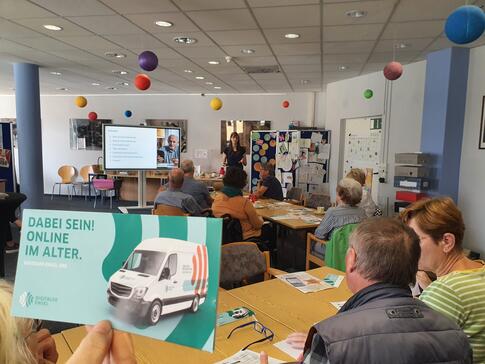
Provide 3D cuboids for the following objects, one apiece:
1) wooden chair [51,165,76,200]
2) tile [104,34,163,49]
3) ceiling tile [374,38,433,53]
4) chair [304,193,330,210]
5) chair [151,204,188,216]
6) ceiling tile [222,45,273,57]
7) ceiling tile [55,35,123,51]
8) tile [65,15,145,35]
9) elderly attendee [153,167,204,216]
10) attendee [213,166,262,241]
[{"bbox_3d":[-4.431,0.020,9.044,0.500,0.800,0.500,0,6,-13],"label":"wooden chair"},{"bbox_3d":[-1.263,-1.698,4.421,0.620,0.030,0.610,2,6,12],"label":"tile"},{"bbox_3d":[1.907,-1.631,4.359,0.620,0.030,0.610,2,6,12],"label":"ceiling tile"},{"bbox_3d":[0.745,0.595,4.597,0.570,0.830,0.570,-3,7,-33],"label":"chair"},{"bbox_3d":[-0.685,0.617,4.099,0.520,0.810,0.540,4,7,25],"label":"chair"},{"bbox_3d":[0.075,-1.684,4.670,0.615,0.030,0.600,3,6,12],"label":"ceiling tile"},{"bbox_3d":[-1.853,-1.708,4.482,0.615,0.030,0.600,3,6,12],"label":"ceiling tile"},{"bbox_3d":[-1.378,-1.624,3.779,0.615,0.030,0.600,3,6,12],"label":"tile"},{"bbox_3d":[-0.688,0.412,4.233,0.550,1.190,0.740,3,6,20],"label":"elderly attendee"},{"bbox_3d":[-0.048,0.443,3.932,0.550,1.220,0.760,3,6,20],"label":"attendee"}]

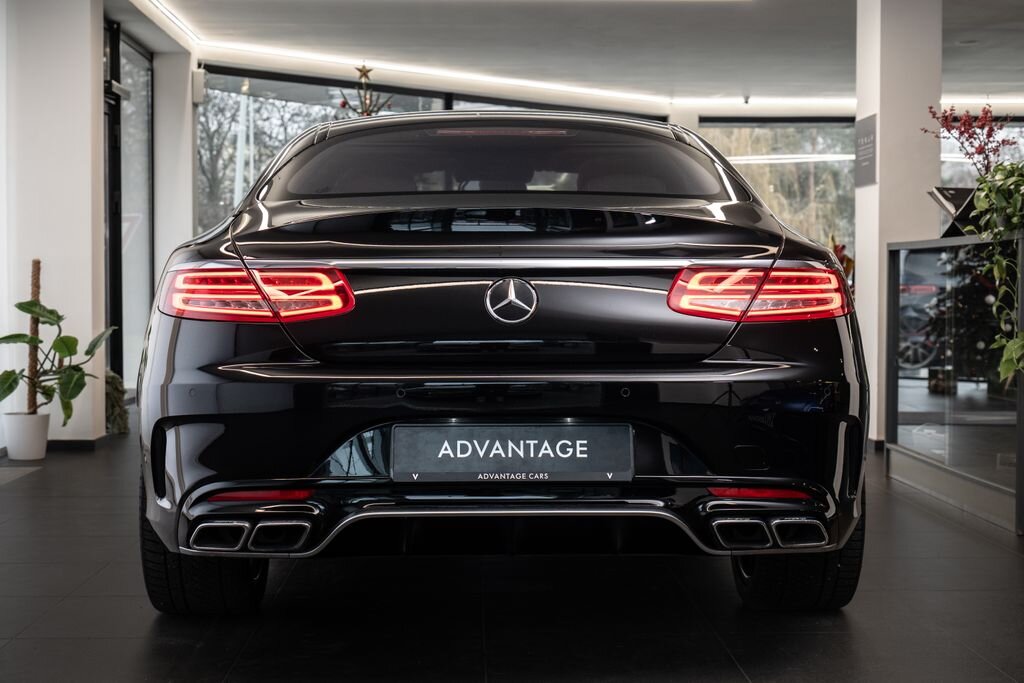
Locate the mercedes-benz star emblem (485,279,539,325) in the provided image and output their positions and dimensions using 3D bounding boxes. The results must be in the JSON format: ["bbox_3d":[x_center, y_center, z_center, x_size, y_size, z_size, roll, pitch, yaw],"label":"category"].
[{"bbox_3d":[0.003,-0.089,3.658,0.112,0.110,0.020,0,-18,-1],"label":"mercedes-benz star emblem"}]

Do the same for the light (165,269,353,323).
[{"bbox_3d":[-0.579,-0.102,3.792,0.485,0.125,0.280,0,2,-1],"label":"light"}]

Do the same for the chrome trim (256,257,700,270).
[{"bbox_3d":[-0.038,-0.171,3.674,1.050,0.029,0.060,0,2,-1],"label":"chrome trim"}]

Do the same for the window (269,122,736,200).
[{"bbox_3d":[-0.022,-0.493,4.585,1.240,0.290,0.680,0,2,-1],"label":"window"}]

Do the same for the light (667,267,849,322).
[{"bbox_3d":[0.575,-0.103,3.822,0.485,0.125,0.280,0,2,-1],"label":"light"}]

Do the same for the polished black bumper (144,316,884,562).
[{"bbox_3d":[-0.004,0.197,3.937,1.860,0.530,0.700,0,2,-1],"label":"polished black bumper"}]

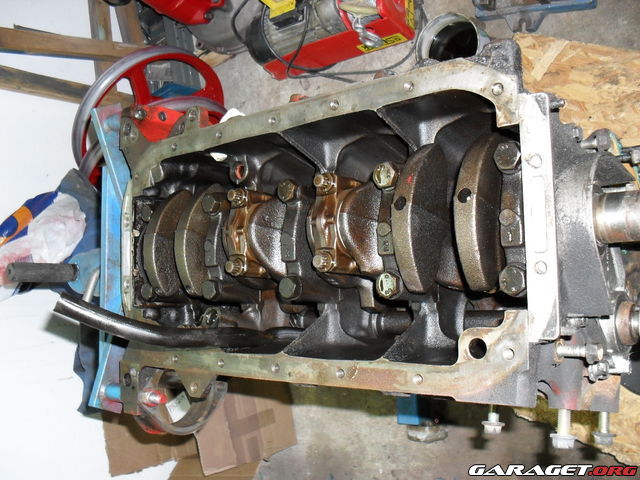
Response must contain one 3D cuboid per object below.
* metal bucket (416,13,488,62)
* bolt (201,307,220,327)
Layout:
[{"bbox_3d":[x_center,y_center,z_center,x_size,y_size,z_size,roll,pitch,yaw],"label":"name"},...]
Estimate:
[{"bbox_3d":[0.277,-0.385,1.325,0.140,0.088,0.140,-1,89,38],"label":"metal bucket"},{"bbox_3d":[-0.117,0.082,0.690,0.021,0.014,0.021,-5,85,37],"label":"bolt"}]

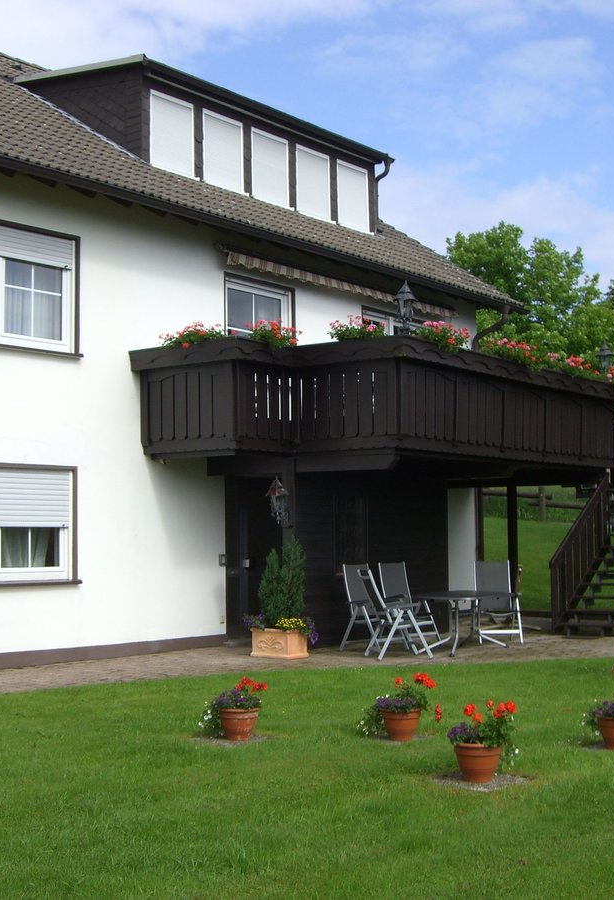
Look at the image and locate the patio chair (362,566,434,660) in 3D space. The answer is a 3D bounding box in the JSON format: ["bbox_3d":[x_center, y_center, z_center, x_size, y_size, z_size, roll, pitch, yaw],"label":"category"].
[{"bbox_3d":[1.058,1.972,15.819,0.740,1.060,0.600,0,-5,-12],"label":"patio chair"}]

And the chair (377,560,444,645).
[{"bbox_3d":[1.376,2.094,17.728,0.580,1.110,0.720,4,-6,-43],"label":"chair"}]

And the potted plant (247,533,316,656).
[{"bbox_3d":[-0.335,1.806,16.353,0.730,1.500,0.560,-4,-6,37],"label":"potted plant"}]

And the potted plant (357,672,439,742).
[{"bbox_3d":[0.712,2.002,10.314,0.600,0.520,0.480,-1,-5,0],"label":"potted plant"}]

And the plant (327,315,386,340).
[{"bbox_3d":[0.597,-1.470,15.894,0.680,0.320,0.300,-3,-5,37],"label":"plant"}]

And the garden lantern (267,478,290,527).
[{"bbox_3d":[-0.335,0.623,16.082,0.240,0.600,0.280,-3,-5,37],"label":"garden lantern"}]

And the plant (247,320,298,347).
[{"bbox_3d":[-0.419,-1.424,16.195,0.300,0.340,0.750,-3,-5,37],"label":"plant"}]

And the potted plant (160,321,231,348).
[{"bbox_3d":[-1.379,-1.399,16.061,0.880,0.330,0.300,-3,-5,37],"label":"potted plant"}]

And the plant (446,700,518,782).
[{"bbox_3d":[1.094,1.774,8.102,0.430,0.470,0.400,-1,-4,7],"label":"plant"}]

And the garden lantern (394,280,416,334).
[{"bbox_3d":[1.179,-1.715,15.850,0.240,0.630,0.240,-4,-6,40],"label":"garden lantern"}]

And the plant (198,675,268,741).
[{"bbox_3d":[-0.593,2.035,10.455,0.520,0.500,0.460,-1,-5,0],"label":"plant"}]

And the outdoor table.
[{"bbox_3d":[1.969,2.215,16.853,0.950,0.720,1.680,-3,-5,32],"label":"outdoor table"}]

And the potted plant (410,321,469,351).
[{"bbox_3d":[1.671,-1.433,16.487,0.330,0.360,0.957,-4,-6,40],"label":"potted plant"}]

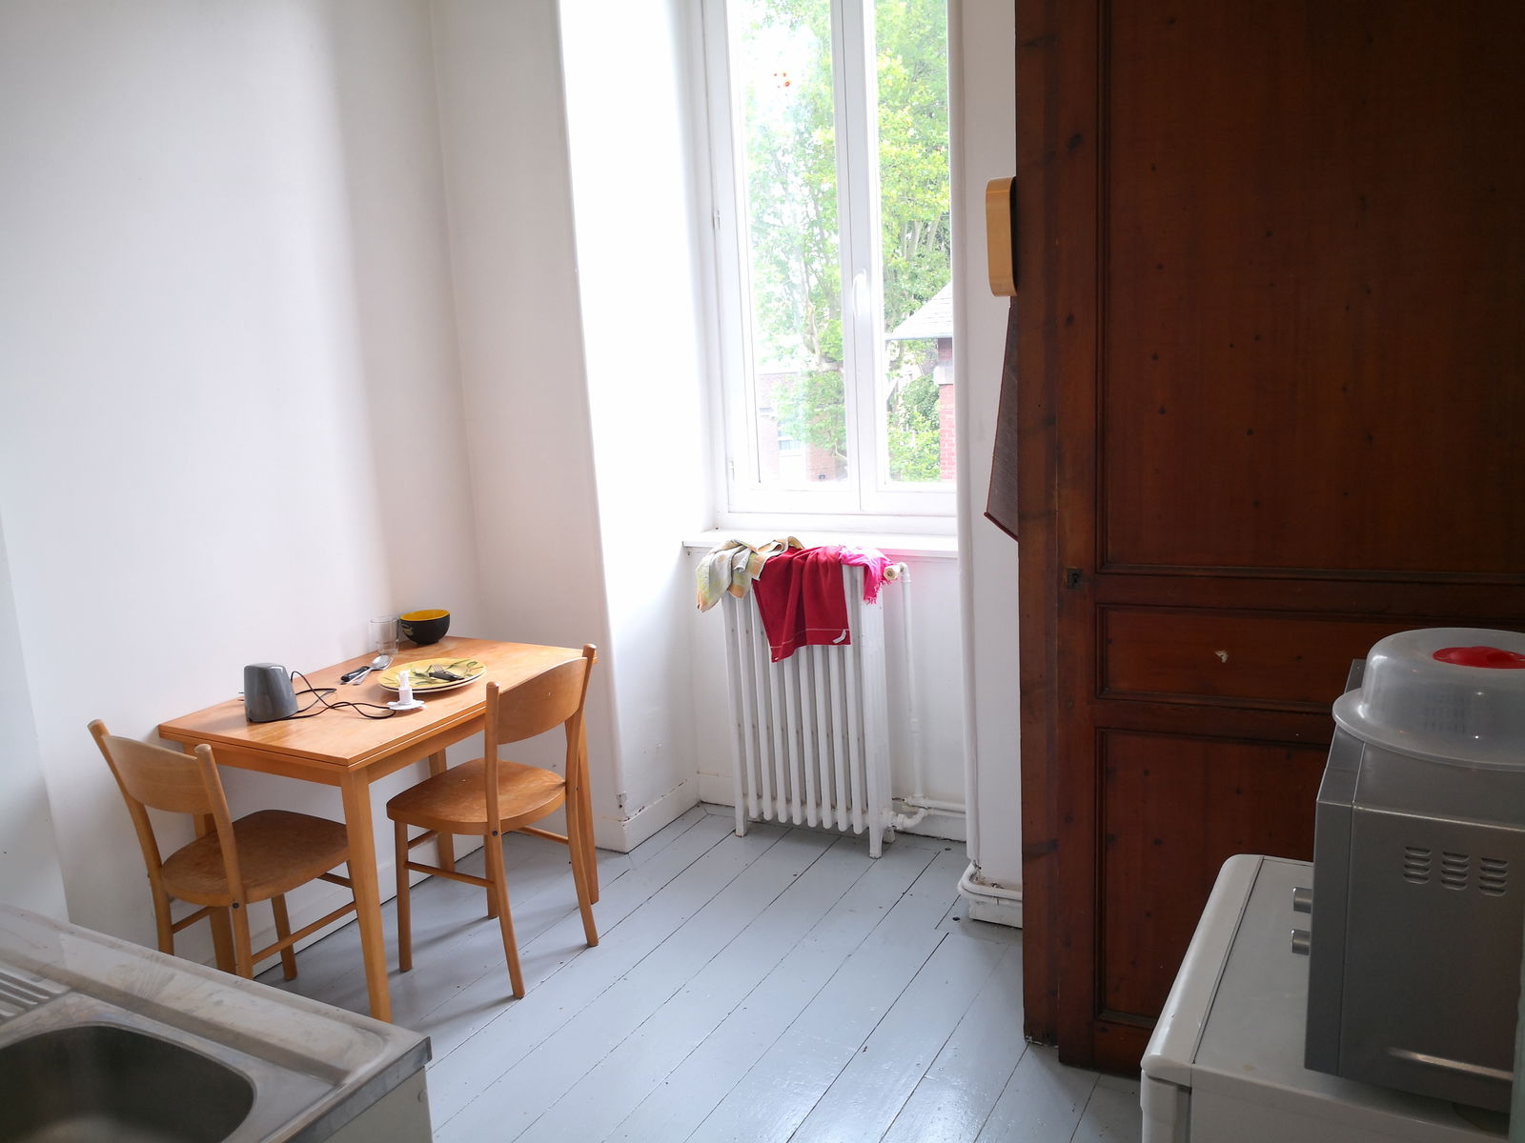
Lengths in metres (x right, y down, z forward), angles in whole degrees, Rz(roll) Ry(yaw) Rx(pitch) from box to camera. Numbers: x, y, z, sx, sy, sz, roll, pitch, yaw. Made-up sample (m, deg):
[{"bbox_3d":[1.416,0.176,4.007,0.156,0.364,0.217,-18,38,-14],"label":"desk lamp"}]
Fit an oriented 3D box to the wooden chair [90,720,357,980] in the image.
[{"bbox_3d":[-1.199,0.711,2.797,0.420,0.836,0.450,3,13,28],"label":"wooden chair"}]

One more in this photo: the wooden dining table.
[{"bbox_3d":[-0.940,0.664,3.170,0.650,0.750,0.889,3,13,29],"label":"wooden dining table"}]

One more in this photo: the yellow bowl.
[{"bbox_3d":[-1.004,0.168,3.538,0.145,0.080,0.145,-3,12,1],"label":"yellow bowl"}]

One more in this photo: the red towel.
[{"bbox_3d":[0.148,0.105,3.631,0.308,0.333,0.160,3,13,26],"label":"red towel"}]

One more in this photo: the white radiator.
[{"bbox_3d":[0.148,0.408,3.720,0.500,0.920,0.145,3,13,26],"label":"white radiator"}]

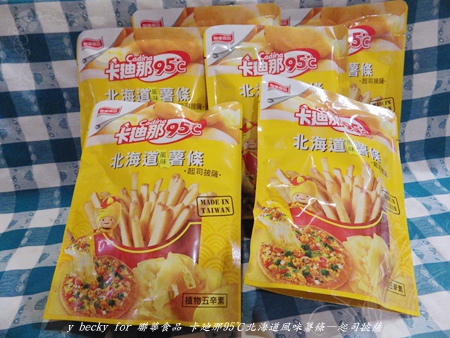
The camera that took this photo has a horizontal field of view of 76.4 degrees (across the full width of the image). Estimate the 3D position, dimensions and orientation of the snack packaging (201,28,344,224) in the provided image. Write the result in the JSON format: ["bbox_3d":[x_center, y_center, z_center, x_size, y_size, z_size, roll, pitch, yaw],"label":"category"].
[{"bbox_3d":[0.048,-0.041,0.253,0.128,0.171,0.030,-1,-1,-3],"label":"snack packaging"}]

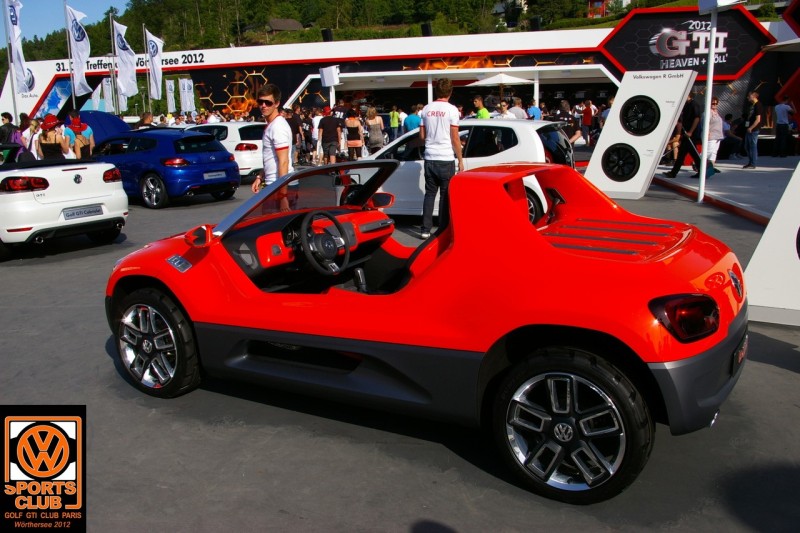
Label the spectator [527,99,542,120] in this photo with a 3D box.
[{"bbox_3d":[3.915,-3.959,20.134,0.520,1.760,0.350,5,14,23],"label":"spectator"}]

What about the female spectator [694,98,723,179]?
[{"bbox_3d":[6.900,-2.918,15.355,0.550,1.660,0.420,6,15,29],"label":"female spectator"}]

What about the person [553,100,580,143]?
[{"bbox_3d":[3.593,-2.716,14.980,0.580,1.720,0.420,0,13,6],"label":"person"}]

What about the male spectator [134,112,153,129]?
[{"bbox_3d":[-5.571,-2.530,15.300,0.520,1.740,0.340,3,13,18],"label":"male spectator"}]

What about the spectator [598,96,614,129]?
[{"bbox_3d":[5.679,-3.727,18.800,0.520,1.750,0.340,6,14,30],"label":"spectator"}]

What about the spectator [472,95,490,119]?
[{"bbox_3d":[1.651,-2.560,14.000,0.360,1.780,0.500,1,12,9],"label":"spectator"}]

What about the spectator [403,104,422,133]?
[{"bbox_3d":[0.350,-3.549,18.985,0.520,1.750,0.350,1,13,7],"label":"spectator"}]

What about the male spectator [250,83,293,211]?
[{"bbox_3d":[-1.106,-0.731,6.250,0.420,1.800,0.520,-5,13,-20],"label":"male spectator"}]

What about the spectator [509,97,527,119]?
[{"bbox_3d":[3.169,-3.674,18.686,0.550,1.770,0.360,5,14,24],"label":"spectator"}]

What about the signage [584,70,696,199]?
[{"bbox_3d":[3.929,-2.179,11.536,1.750,2.050,0.450,6,14,29],"label":"signage"}]

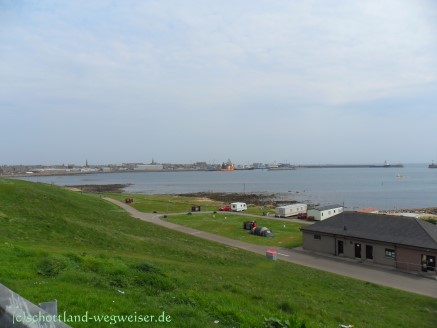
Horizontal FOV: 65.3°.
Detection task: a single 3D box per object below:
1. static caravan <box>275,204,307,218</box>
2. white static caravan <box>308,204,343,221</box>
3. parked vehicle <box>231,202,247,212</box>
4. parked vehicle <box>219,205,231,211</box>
[{"bbox_3d":[19.500,12.350,90.600,10.200,2.800,3.000,0,0,-44],"label":"static caravan"},{"bbox_3d":[26.800,12.250,84.800,10.400,2.700,3.500,0,0,-43],"label":"white static caravan"},{"bbox_3d":[6.050,12.420,99.200,2.200,2.600,4.900,0,0,44],"label":"parked vehicle"},{"bbox_3d":[2.100,13.100,100.500,4.200,1.500,1.750,0,0,-38],"label":"parked vehicle"}]

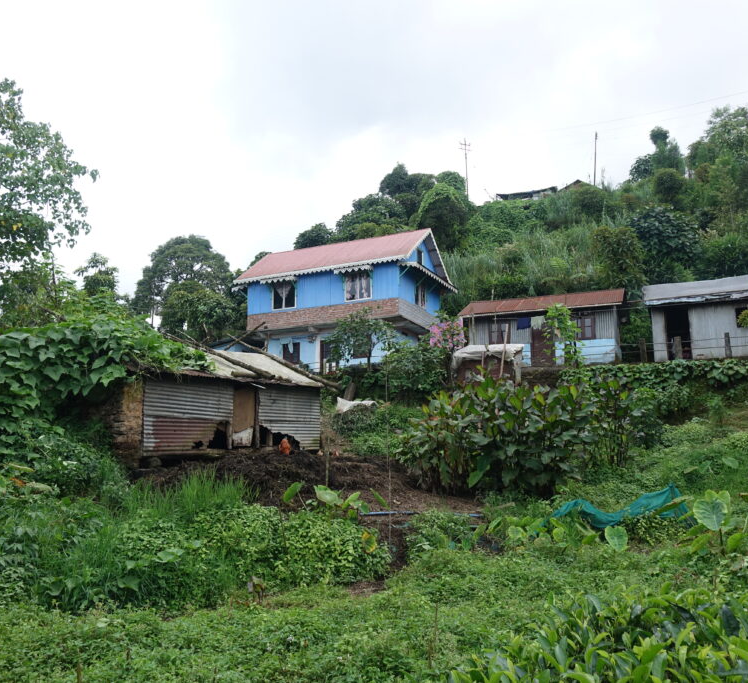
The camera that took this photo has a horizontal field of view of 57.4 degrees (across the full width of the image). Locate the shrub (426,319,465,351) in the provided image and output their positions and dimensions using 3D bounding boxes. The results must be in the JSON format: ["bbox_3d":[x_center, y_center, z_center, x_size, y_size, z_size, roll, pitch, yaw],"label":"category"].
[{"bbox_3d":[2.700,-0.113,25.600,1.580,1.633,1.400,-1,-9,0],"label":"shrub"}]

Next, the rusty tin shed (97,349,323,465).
[{"bbox_3d":[-3.710,1.280,15.319,2.900,2.650,5.700,-7,-11,33],"label":"rusty tin shed"}]

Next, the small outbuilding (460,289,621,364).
[{"bbox_3d":[6.802,-0.344,27.321,6.050,3.000,3.650,-4,-9,18],"label":"small outbuilding"}]

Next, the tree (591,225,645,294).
[{"bbox_3d":[11.281,-3.530,31.500,2.532,3.700,2.500,-1,-9,0],"label":"tree"}]

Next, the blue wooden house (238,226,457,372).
[{"bbox_3d":[-1.160,-1.379,30.960,8.350,6.300,6.400,-5,-10,23],"label":"blue wooden house"}]

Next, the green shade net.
[{"bbox_3d":[3.344,2.261,9.300,1.842,0.620,0.750,-1,-9,0],"label":"green shade net"}]

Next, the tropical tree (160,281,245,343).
[{"bbox_3d":[-8.290,-0.870,33.000,4.169,4.115,3.900,-1,-9,0],"label":"tropical tree"}]

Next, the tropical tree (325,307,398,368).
[{"bbox_3d":[-0.502,-0.037,25.400,2.625,2.431,2.400,-1,-9,0],"label":"tropical tree"}]

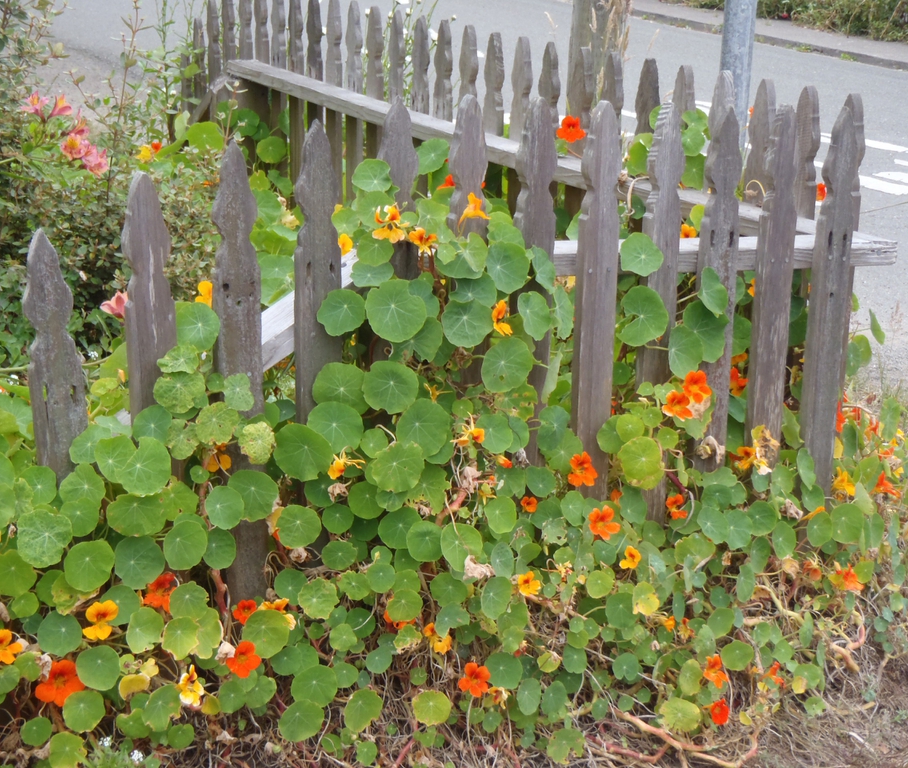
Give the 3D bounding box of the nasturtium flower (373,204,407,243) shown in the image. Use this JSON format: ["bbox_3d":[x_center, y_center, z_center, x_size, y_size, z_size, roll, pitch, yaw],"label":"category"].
[{"bbox_3d":[-0.102,-0.255,2.820,0.054,0.060,0.045,0,3,0],"label":"nasturtium flower"}]

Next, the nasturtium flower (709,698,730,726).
[{"bbox_3d":[0.398,0.492,2.660,0.040,0.042,0.035,-16,3,-35],"label":"nasturtium flower"}]

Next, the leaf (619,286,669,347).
[{"bbox_3d":[0.324,-0.114,3.030,0.090,0.101,0.025,5,-1,13],"label":"leaf"}]

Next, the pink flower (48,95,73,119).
[{"bbox_3d":[-0.743,-0.524,3.349,0.047,0.041,0.041,-40,3,27],"label":"pink flower"}]

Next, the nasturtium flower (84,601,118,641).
[{"bbox_3d":[-0.470,0.314,2.358,0.048,0.053,0.040,-4,-6,-13],"label":"nasturtium flower"}]

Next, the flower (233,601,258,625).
[{"bbox_3d":[-0.375,0.411,3.190,0.047,0.047,0.045,2,-6,3],"label":"flower"}]

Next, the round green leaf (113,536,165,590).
[{"bbox_3d":[-0.461,0.262,2.600,0.073,0.075,0.020,-1,-10,-3],"label":"round green leaf"}]

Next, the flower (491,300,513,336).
[{"bbox_3d":[0.083,-0.114,3.083,0.041,0.061,0.045,3,18,38],"label":"flower"}]

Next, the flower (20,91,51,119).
[{"bbox_3d":[-0.943,-0.628,4.000,0.058,0.048,0.050,11,62,27],"label":"flower"}]

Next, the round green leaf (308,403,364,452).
[{"bbox_3d":[-0.165,0.062,2.489,0.077,0.012,0.076,1,63,-3],"label":"round green leaf"}]

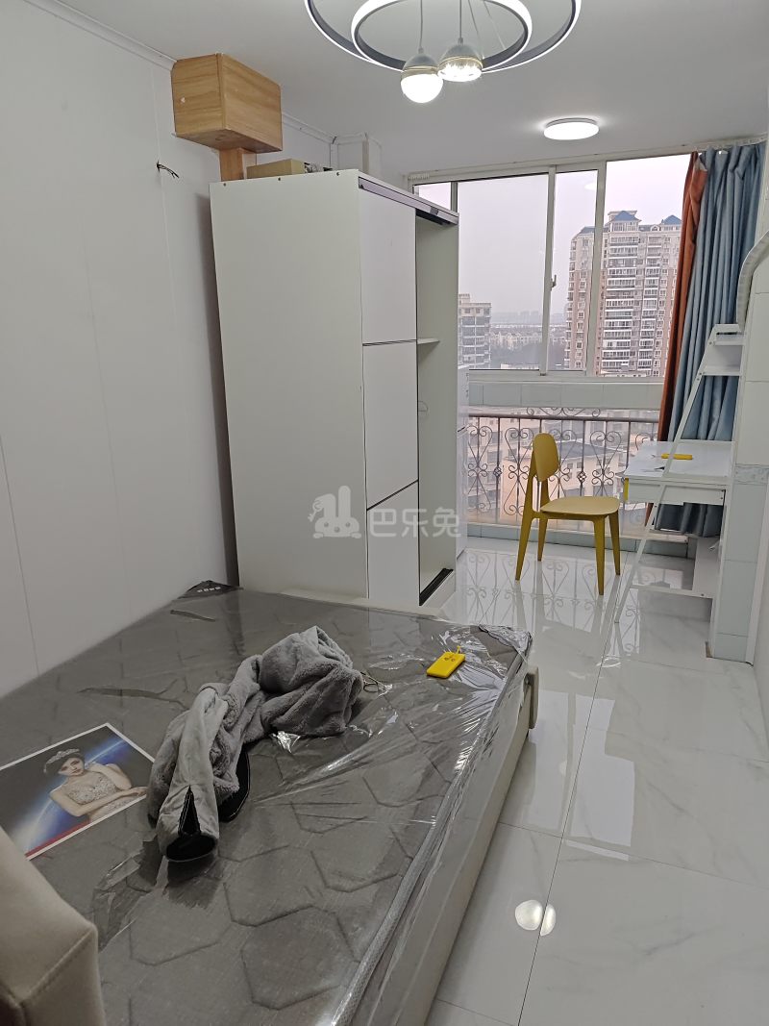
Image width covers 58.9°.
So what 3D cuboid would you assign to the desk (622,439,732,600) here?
[{"bbox_3d":[1.585,0.078,3.610,0.570,0.752,1.000,6,17,23],"label":"desk"}]

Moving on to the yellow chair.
[{"bbox_3d":[1.068,-0.026,3.873,0.515,0.831,0.410,8,18,31],"label":"yellow chair"}]

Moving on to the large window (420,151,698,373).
[{"bbox_3d":[1.006,-1.459,4.197,1.771,1.238,0.100,5,17,22],"label":"large window"}]

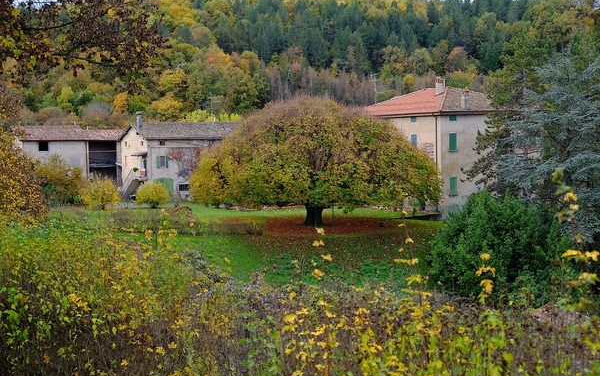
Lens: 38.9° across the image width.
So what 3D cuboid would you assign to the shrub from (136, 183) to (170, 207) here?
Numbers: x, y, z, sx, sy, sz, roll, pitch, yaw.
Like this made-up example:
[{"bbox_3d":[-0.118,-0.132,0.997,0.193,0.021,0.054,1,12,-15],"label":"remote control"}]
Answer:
[{"bbox_3d":[-13.704,0.702,79.500,3.150,2.450,3.100,-1,3,0],"label":"shrub"}]

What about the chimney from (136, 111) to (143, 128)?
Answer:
[{"bbox_3d":[-17.541,-7.496,93.000,0.580,1.950,0.580,1,3,35],"label":"chimney"}]

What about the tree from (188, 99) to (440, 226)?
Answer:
[{"bbox_3d":[1.024,-1.843,58.000,17.000,8.800,16.600,-1,3,0],"label":"tree"}]

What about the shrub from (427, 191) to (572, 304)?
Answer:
[{"bbox_3d":[7.042,2.100,30.000,5.000,4.000,4.700,-1,3,0],"label":"shrub"}]

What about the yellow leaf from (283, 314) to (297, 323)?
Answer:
[{"bbox_3d":[-0.080,0.998,6.500,0.105,0.055,0.080,-1,3,0],"label":"yellow leaf"}]

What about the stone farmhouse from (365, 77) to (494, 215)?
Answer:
[{"bbox_3d":[12.584,-3.792,73.455,12.800,11.300,12.800,-3,3,-33],"label":"stone farmhouse"}]

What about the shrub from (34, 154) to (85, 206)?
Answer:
[{"bbox_3d":[-23.487,-0.732,83.000,4.800,5.000,4.500,-1,3,0],"label":"shrub"}]

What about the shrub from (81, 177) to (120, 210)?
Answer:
[{"bbox_3d":[-18.401,0.597,78.000,3.500,2.900,3.300,-1,3,0],"label":"shrub"}]

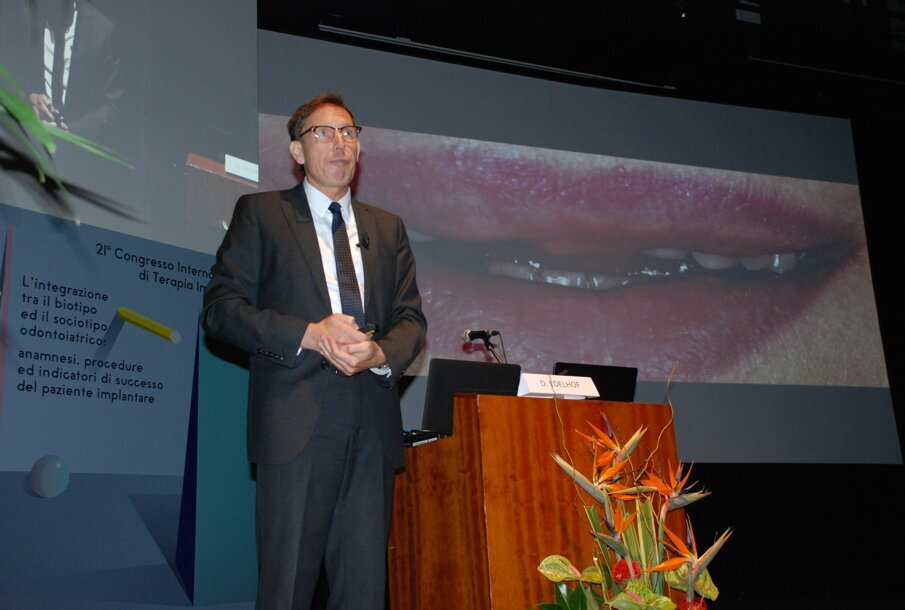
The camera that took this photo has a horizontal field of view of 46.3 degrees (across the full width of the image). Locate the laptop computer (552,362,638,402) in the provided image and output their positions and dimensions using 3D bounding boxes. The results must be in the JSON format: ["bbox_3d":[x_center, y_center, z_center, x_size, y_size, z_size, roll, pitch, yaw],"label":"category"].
[{"bbox_3d":[0.438,0.380,3.892,0.383,0.260,0.336,6,-17,-31],"label":"laptop computer"}]

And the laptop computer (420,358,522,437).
[{"bbox_3d":[0.006,0.360,3.783,0.376,0.258,0.333,6,-17,-31],"label":"laptop computer"}]

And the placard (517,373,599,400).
[{"bbox_3d":[0.362,0.278,3.627,0.297,0.075,0.073,6,-17,-31],"label":"placard"}]

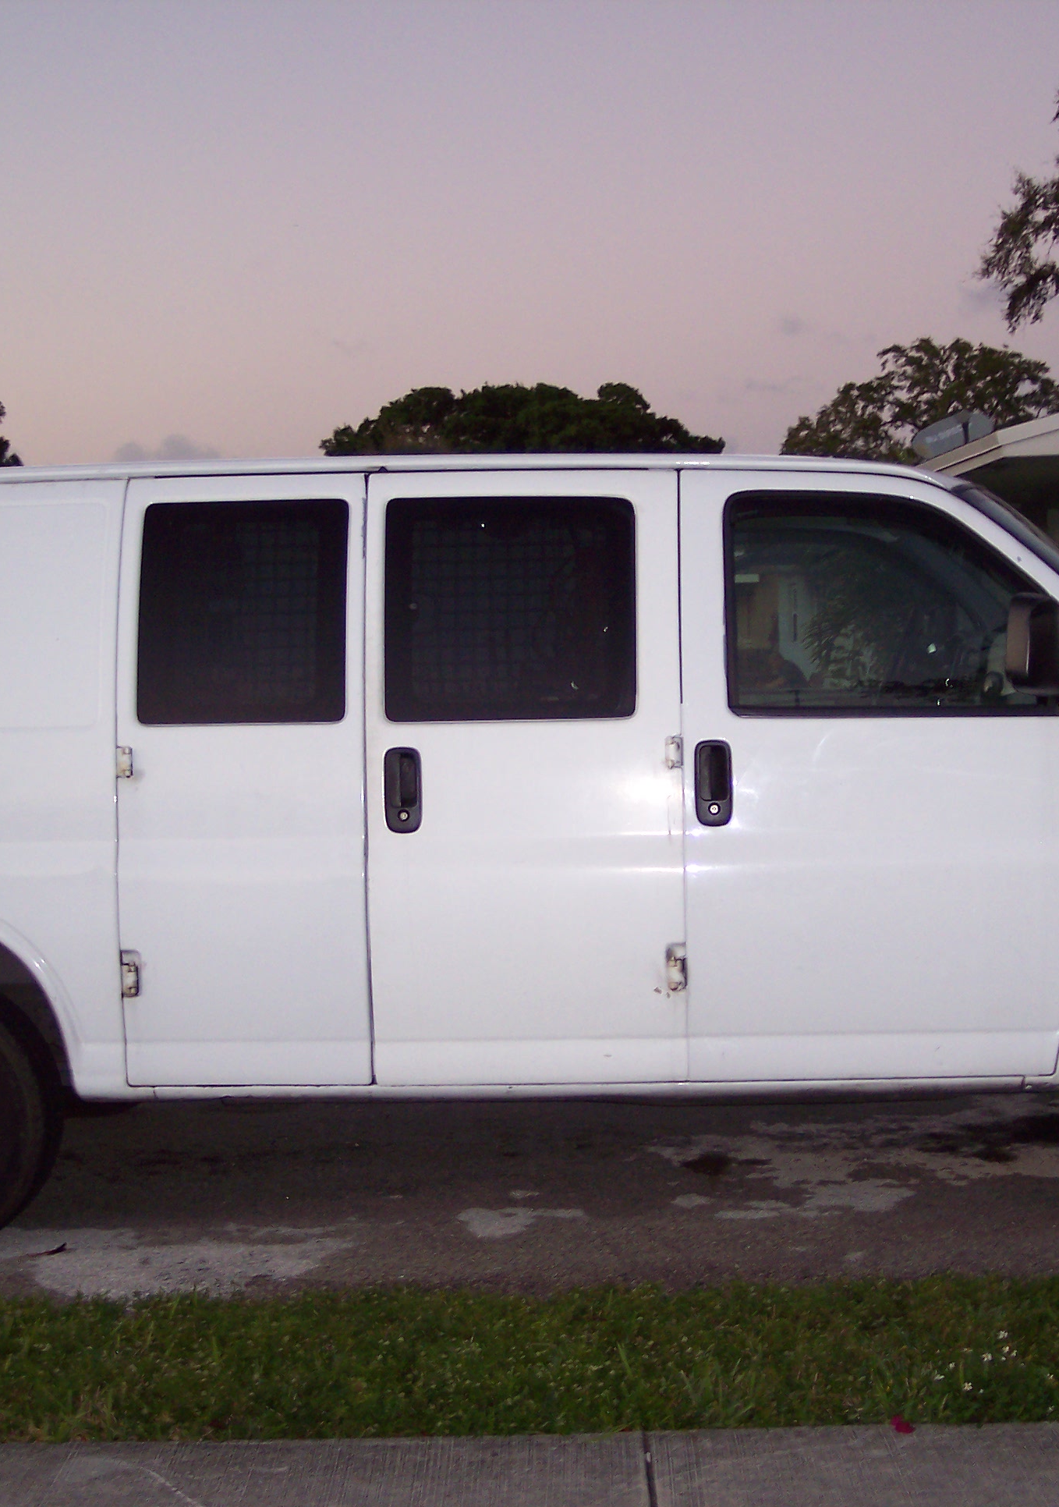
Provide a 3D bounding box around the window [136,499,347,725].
[{"bbox_3d":[-0.741,-0.365,5.694,0.546,0.590,0.050,-1,-8,3],"label":"window"}]

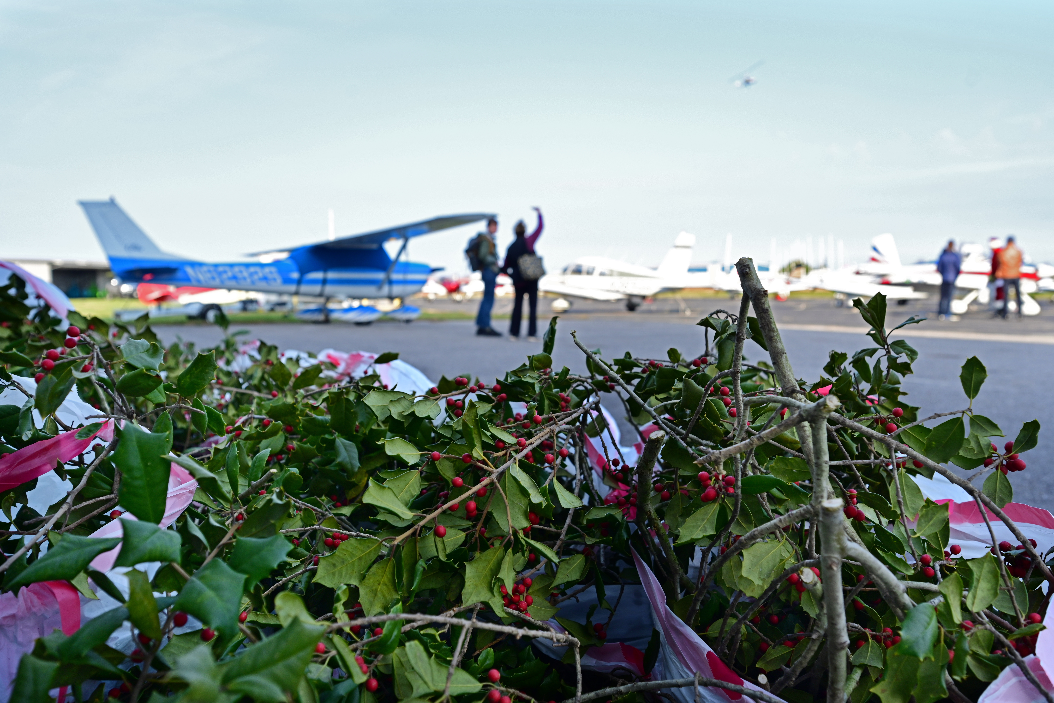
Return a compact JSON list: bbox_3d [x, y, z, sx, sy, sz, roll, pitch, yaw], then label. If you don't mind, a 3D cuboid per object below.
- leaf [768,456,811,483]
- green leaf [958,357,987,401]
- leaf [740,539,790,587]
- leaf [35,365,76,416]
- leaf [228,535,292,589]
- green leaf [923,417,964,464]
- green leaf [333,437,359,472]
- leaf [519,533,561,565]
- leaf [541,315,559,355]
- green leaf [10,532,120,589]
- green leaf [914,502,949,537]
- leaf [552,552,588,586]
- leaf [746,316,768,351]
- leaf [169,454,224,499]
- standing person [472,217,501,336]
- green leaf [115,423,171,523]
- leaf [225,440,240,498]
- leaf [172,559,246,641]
[{"bbox_3d":[0.255,0.114,0.788,0.045,0.025,0.010,5,-26,3],"label":"leaf"},{"bbox_3d":[0.386,0.023,0.710,0.025,0.038,0.010,1,0,11],"label":"green leaf"},{"bbox_3d":[0.186,0.165,0.640,0.038,0.033,0.010,-41,-9,0],"label":"leaf"},{"bbox_3d":[-0.310,0.026,0.540,0.025,0.040,0.013,27,-9,-11],"label":"leaf"},{"bbox_3d":[-0.176,0.138,0.540,0.042,0.033,0.013,-24,-28,-9],"label":"leaf"},{"bbox_3d":[0.387,0.083,0.760,0.032,0.047,0.009,41,0,-1],"label":"green leaf"},{"bbox_3d":[-0.187,0.107,0.850,0.025,0.043,0.010,-31,-14,5],"label":"green leaf"},{"bbox_3d":[0.012,0.182,0.756,0.043,0.010,0.017,31,33,28],"label":"leaf"},{"bbox_3d":[0.025,-0.017,0.910,0.019,0.047,0.012,13,0,37],"label":"leaf"},{"bbox_3d":[-0.290,0.132,0.514,0.029,0.013,0.070,37,35,28],"label":"green leaf"},{"bbox_3d":[0.347,0.144,0.704,0.022,0.038,0.009,47,-4,41],"label":"green leaf"},{"bbox_3d":[0.040,0.199,0.750,0.024,0.043,0.010,44,-6,6],"label":"leaf"},{"bbox_3d":[0.212,-0.017,0.760,0.023,0.046,0.014,-30,0,10],"label":"leaf"},{"bbox_3d":[-0.230,0.088,0.570,0.050,0.020,0.013,35,-42,-17],"label":"leaf"},{"bbox_3d":[-0.620,-1.123,12.601,0.450,1.790,0.520,1,5,7],"label":"standing person"},{"bbox_3d":[-0.248,0.079,0.530,0.036,0.066,0.014,-9,-9,-7],"label":"green leaf"},{"bbox_3d":[-0.291,0.116,0.810,0.011,0.056,0.022,-5,8,-40],"label":"leaf"},{"bbox_3d":[-0.208,0.162,0.536,0.040,0.050,0.015,-12,-33,-43],"label":"leaf"}]

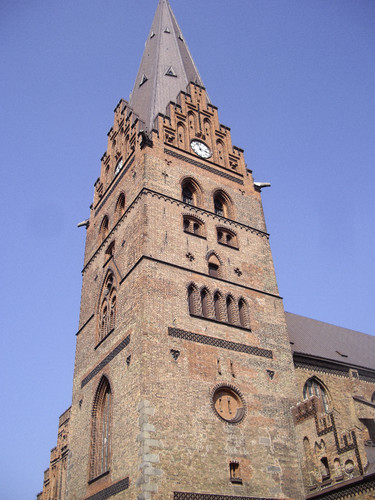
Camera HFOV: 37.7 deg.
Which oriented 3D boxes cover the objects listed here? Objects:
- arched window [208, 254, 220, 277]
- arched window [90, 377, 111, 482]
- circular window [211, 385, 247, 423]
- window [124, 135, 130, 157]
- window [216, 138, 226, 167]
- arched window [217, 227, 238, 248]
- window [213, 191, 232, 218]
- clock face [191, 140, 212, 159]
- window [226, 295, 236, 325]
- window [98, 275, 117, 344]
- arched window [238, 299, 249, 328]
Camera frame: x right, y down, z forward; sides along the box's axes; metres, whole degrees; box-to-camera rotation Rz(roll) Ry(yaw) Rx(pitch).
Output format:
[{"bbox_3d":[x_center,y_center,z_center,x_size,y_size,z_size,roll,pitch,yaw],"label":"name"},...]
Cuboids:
[{"bbox_3d":[2.595,1.551,54.359,1.532,2.997,0.400,18,-42,-26],"label":"arched window"},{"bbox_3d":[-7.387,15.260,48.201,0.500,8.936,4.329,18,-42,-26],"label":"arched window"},{"bbox_3d":[3.035,11.971,42.142,3.051,2.970,0.500,18,-42,-25],"label":"circular window"},{"bbox_3d":[-6.361,-11.189,59.469,0.400,4.179,1.007,18,-42,-25],"label":"window"},{"bbox_3d":[3.655,-10.732,60.820,0.987,4.229,0.400,18,-42,-25],"label":"window"},{"bbox_3d":[3.777,-1.097,53.228,2.457,2.366,0.500,18,-42,-25],"label":"arched window"},{"bbox_3d":[3.749,-4.985,60.558,2.331,3.996,0.500,18,-42,-26],"label":"window"},{"bbox_3d":[1.493,-11.618,63.938,2.742,2.742,0.200,18,-42,-26],"label":"clock face"},{"bbox_3d":[4.137,5.749,52.166,1.165,3.385,0.400,18,-42,-26],"label":"window"},{"bbox_3d":[-7.992,5.337,55.620,0.500,7.992,4.440,18,-42,-26],"label":"window"},{"bbox_3d":[4.877,5.672,48.570,1.077,3.252,0.450,18,-42,-25],"label":"arched window"}]

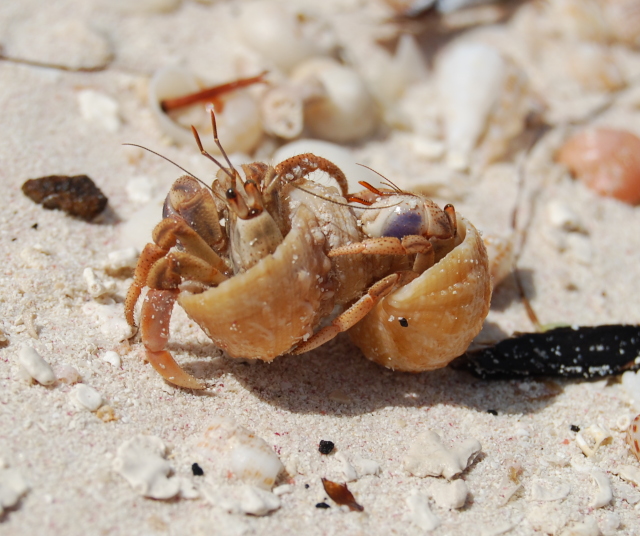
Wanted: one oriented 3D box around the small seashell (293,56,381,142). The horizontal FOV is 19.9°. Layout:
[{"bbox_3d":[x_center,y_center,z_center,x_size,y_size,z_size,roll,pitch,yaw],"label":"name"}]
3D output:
[{"bbox_3d":[0.004,-0.046,0.501,0.023,0.018,0.021,0,33,0],"label":"small seashell"}]

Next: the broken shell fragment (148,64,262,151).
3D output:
[{"bbox_3d":[-0.031,-0.043,0.497,0.029,0.018,0.023,0,33,0],"label":"broken shell fragment"}]

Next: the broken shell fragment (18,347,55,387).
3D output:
[{"bbox_3d":[-0.063,0.022,0.409,0.006,0.005,0.013,-19,37,-26],"label":"broken shell fragment"}]

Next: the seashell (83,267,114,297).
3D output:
[{"bbox_3d":[-0.045,0.003,0.374,0.006,0.004,0.007,-10,47,-24],"label":"seashell"}]

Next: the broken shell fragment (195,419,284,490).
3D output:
[{"bbox_3d":[-0.015,0.035,0.345,0.017,0.008,0.011,32,45,20],"label":"broken shell fragment"}]

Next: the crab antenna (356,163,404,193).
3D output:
[{"bbox_3d":[0.012,-0.018,0.362,0.009,0.006,0.004,10,42,-4],"label":"crab antenna"}]

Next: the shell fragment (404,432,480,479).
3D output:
[{"bbox_3d":[0.025,0.039,0.382,0.017,0.005,0.011,0,33,0],"label":"shell fragment"}]

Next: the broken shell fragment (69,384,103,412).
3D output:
[{"bbox_3d":[-0.051,0.029,0.400,0.007,0.004,0.007,0,33,0],"label":"broken shell fragment"}]

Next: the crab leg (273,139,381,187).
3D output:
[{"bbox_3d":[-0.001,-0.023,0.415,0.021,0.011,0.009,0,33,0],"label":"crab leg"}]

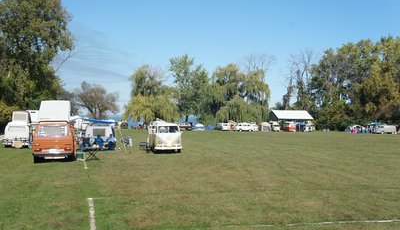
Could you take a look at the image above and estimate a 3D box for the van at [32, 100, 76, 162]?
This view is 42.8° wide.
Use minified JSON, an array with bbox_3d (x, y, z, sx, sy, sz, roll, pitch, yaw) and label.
[{"bbox_3d":[-7.050,0.740,25.100,1.850,2.920,4.500,0,0,-12],"label":"van"}]

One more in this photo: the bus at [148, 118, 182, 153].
[{"bbox_3d":[-2.460,1.400,35.000,1.780,2.200,4.300,0,0,-12],"label":"bus"}]

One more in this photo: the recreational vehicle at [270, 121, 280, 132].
[{"bbox_3d":[17.750,2.740,119.500,1.900,2.400,4.600,0,0,-2],"label":"recreational vehicle"}]

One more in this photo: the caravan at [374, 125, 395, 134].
[{"bbox_3d":[38.200,3.000,105.000,4.300,1.920,1.750,0,0,-20],"label":"caravan"}]

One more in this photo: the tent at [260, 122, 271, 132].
[{"bbox_3d":[15.200,2.830,118.500,2.300,2.150,2.900,0,0,0],"label":"tent"}]

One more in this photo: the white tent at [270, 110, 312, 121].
[{"bbox_3d":[23.200,1.500,133.000,10.200,5.100,7.800,0,0,-17],"label":"white tent"}]

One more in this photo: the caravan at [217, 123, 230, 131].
[{"bbox_3d":[6.400,2.750,117.000,4.500,1.950,1.800,0,0,0],"label":"caravan"}]

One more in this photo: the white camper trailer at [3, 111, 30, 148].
[{"bbox_3d":[-13.750,1.080,39.300,1.750,2.650,4.500,0,0,-12],"label":"white camper trailer"}]

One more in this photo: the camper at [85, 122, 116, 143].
[{"bbox_3d":[-7.250,1.500,37.100,1.800,1.950,4.400,0,0,-5],"label":"camper"}]

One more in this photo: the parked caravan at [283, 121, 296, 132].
[{"bbox_3d":[20.950,2.850,119.000,1.800,2.200,4.400,0,0,-10],"label":"parked caravan"}]

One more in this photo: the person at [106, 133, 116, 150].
[{"bbox_3d":[-5.880,1.760,33.800,0.800,1.200,0.620,0,0,-9],"label":"person"}]

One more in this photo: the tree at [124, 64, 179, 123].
[{"bbox_3d":[-12.300,-4.400,130.000,13.700,16.600,13.700,0,0,0],"label":"tree"}]

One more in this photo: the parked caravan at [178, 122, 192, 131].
[{"bbox_3d":[-4.100,2.800,119.000,4.500,1.950,1.800,0,0,0],"label":"parked caravan"}]

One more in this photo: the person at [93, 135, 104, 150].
[{"bbox_3d":[-6.650,1.820,33.500,0.620,1.070,0.750,0,0,-9],"label":"person"}]

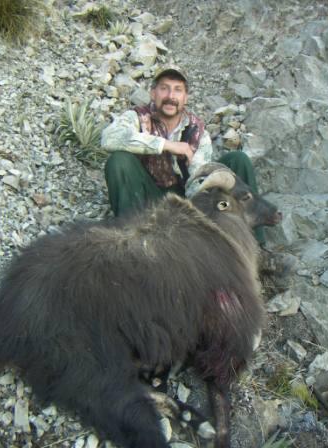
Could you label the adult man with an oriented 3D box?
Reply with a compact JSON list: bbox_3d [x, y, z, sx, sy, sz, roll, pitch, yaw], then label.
[{"bbox_3d":[0.090,-0.300,2.260,0.780,0.860,0.700,-2,18,-6],"label":"adult man"}]

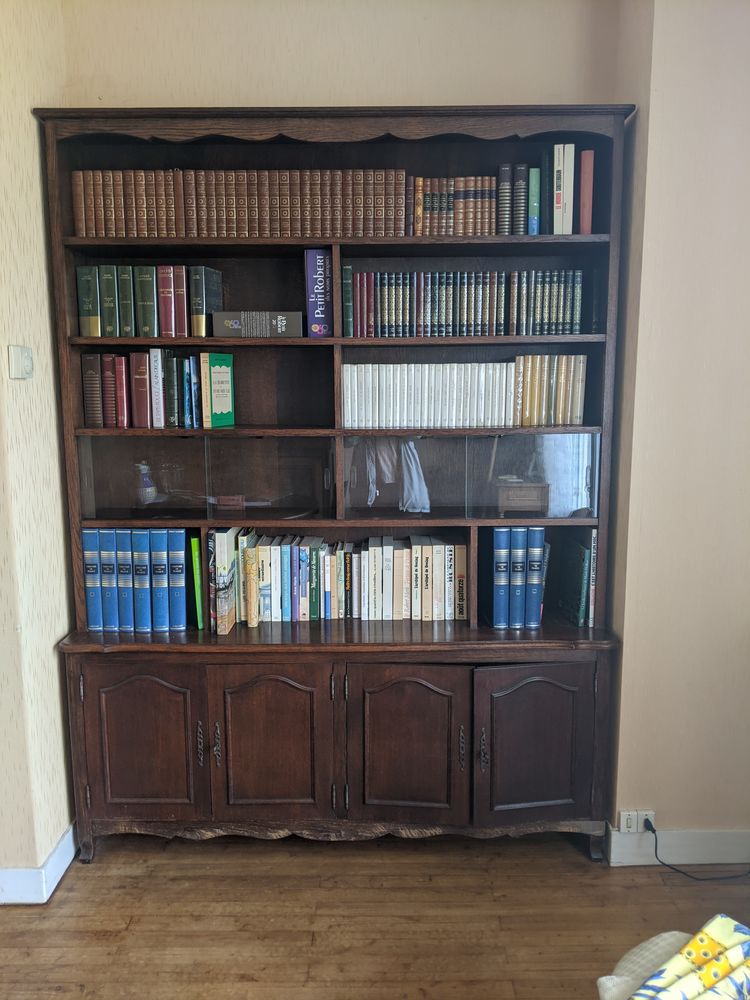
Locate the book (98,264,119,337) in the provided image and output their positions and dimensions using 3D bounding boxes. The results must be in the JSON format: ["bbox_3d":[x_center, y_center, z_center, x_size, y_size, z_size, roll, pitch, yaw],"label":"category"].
[{"bbox_3d":[-0.720,-0.547,2.179,0.044,0.189,0.130,0,8,0],"label":"book"}]

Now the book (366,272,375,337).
[{"bbox_3d":[-0.011,-0.522,2.115,0.020,0.167,0.115,0,9,0],"label":"book"}]

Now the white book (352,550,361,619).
[{"bbox_3d":[-0.059,0.263,2.518,0.022,0.206,0.130,0,9,0],"label":"white book"}]

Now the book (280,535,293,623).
[{"bbox_3d":[-0.260,0.236,2.367,0.027,0.231,0.145,0,8,0],"label":"book"}]

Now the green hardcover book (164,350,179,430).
[{"bbox_3d":[-0.536,-0.292,2.122,0.030,0.187,0.125,0,9,0],"label":"green hardcover book"}]

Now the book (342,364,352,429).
[{"bbox_3d":[-0.072,-0.281,2.119,0.019,0.167,0.115,0,9,0],"label":"book"}]

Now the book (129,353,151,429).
[{"bbox_3d":[-0.632,-0.303,2.170,0.048,0.200,0.135,0,8,0],"label":"book"}]

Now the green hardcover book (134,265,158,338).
[{"bbox_3d":[-0.619,-0.546,2.180,0.056,0.187,0.130,0,8,0],"label":"green hardcover book"}]

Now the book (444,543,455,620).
[{"bbox_3d":[0.210,0.222,2.255,0.025,0.217,0.140,0,9,0],"label":"book"}]

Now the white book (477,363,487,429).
[{"bbox_3d":[0.300,-0.300,2.242,0.019,0.178,0.115,0,8,0],"label":"white book"}]

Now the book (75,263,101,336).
[{"bbox_3d":[-0.775,-0.546,2.180,0.056,0.187,0.130,0,8,0],"label":"book"}]

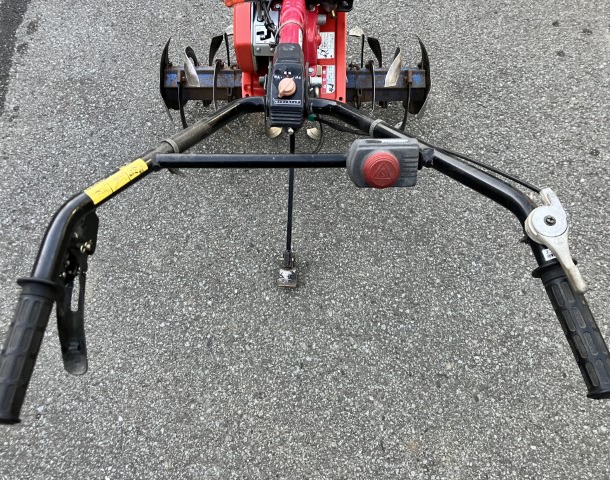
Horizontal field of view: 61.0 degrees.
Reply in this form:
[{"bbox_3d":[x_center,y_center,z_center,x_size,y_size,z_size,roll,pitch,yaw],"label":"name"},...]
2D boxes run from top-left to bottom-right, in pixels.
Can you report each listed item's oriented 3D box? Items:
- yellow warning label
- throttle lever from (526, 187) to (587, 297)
[{"bbox_3d":[-0.224,-0.072,0.620,0.019,0.006,0.092,45,43,-5],"label":"yellow warning label"},{"bbox_3d":[0.278,0.003,0.580,0.042,0.026,0.123,-11,70,3],"label":"throttle lever"}]

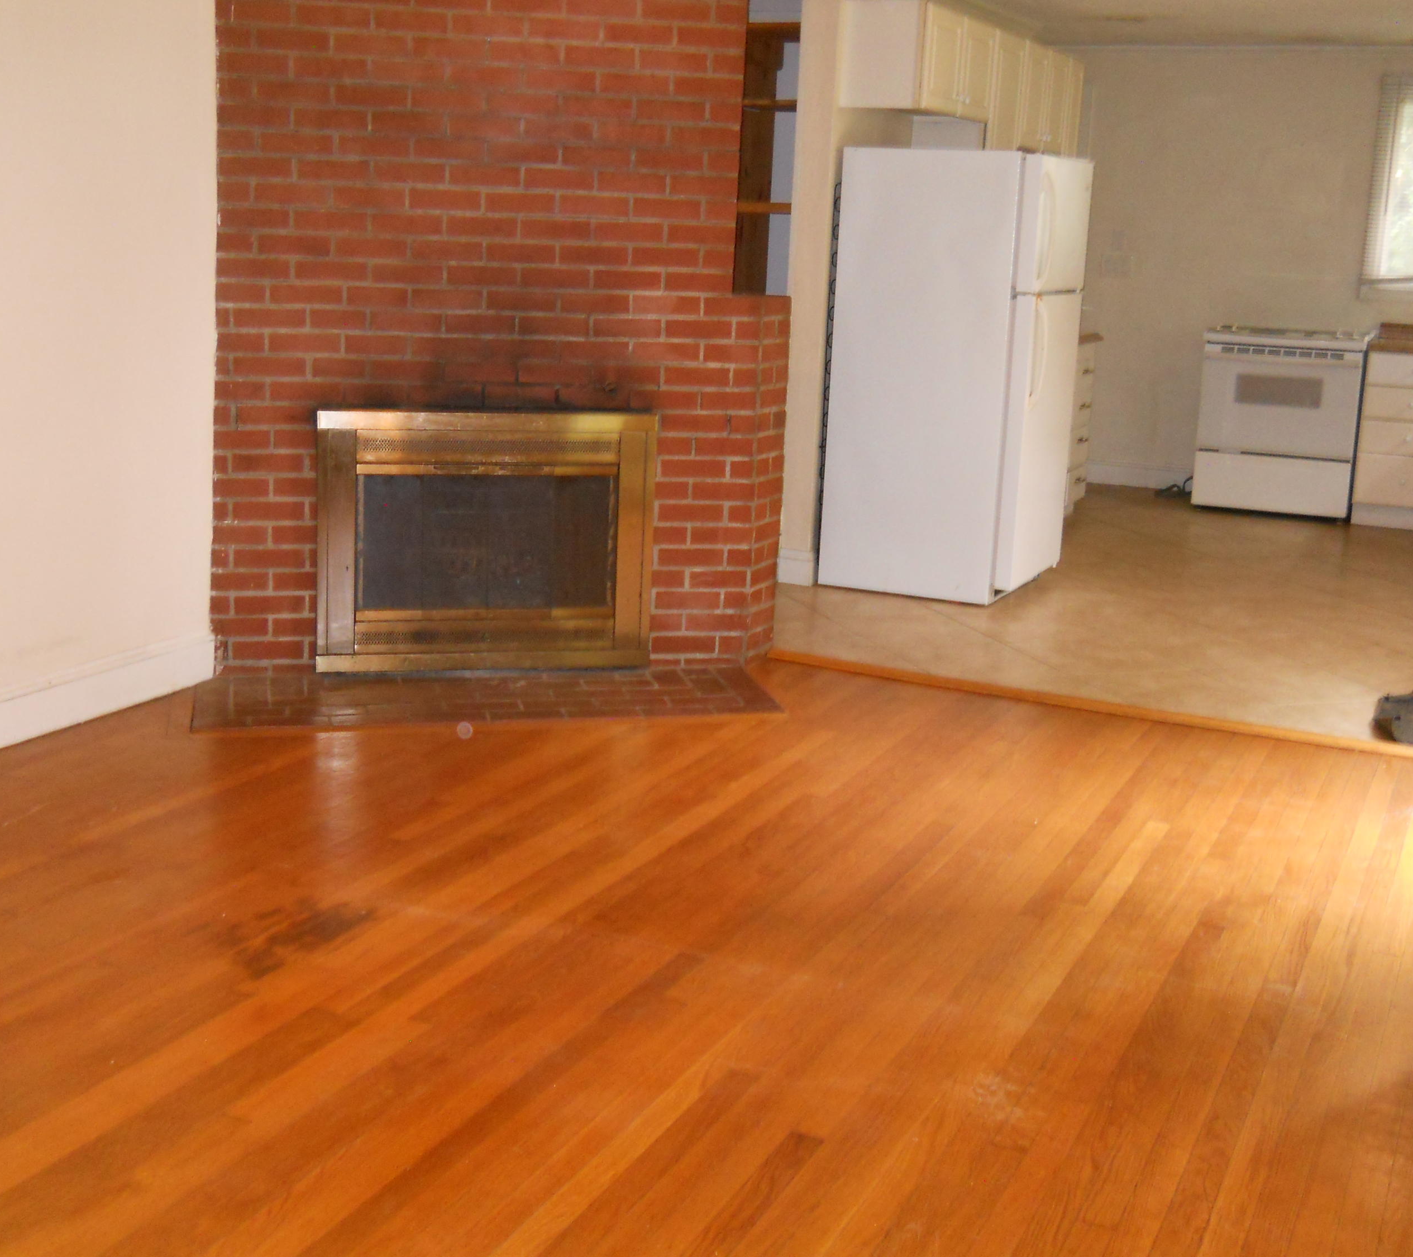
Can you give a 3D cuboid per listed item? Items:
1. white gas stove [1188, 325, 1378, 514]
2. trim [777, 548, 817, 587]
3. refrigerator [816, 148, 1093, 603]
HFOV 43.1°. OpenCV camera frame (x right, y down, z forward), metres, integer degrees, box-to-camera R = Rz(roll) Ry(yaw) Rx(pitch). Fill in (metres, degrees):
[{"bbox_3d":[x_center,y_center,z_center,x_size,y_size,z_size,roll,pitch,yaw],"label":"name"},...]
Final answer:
[{"bbox_3d":[3.003,-1.077,9.327,0.764,0.930,0.700,8,14,23],"label":"white gas stove"},{"bbox_3d":[0.348,-0.243,7.025,0.163,0.137,0.030,8,14,23],"label":"trim"},{"bbox_3d":[0.980,-0.991,6.975,0.822,1.664,0.755,8,14,23],"label":"refrigerator"}]

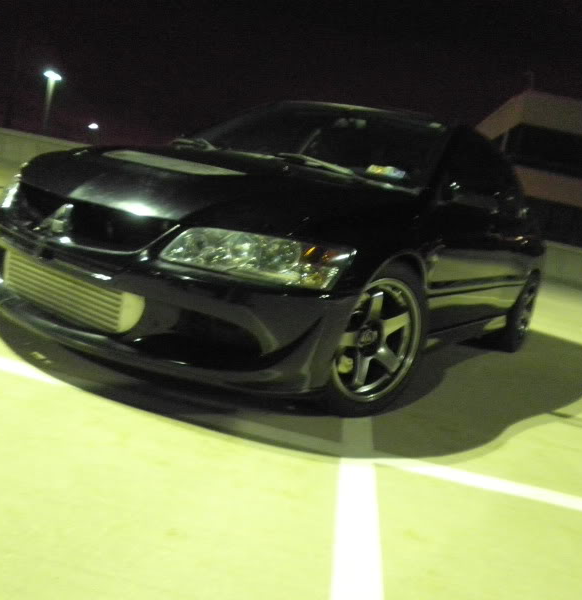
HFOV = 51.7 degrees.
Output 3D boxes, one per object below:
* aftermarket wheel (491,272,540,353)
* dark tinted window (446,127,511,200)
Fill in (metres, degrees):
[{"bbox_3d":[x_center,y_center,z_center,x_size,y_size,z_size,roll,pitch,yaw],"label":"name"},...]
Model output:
[{"bbox_3d":[1.714,0.070,4.644,0.230,0.630,0.630,17,11,31],"label":"aftermarket wheel"},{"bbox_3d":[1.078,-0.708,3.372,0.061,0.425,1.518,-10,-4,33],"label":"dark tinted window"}]

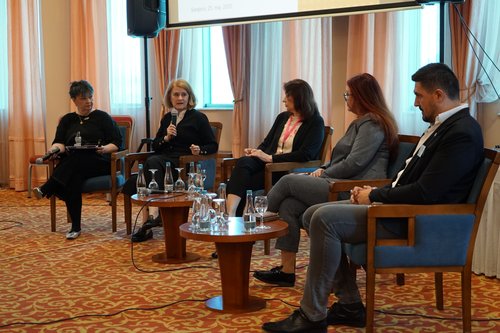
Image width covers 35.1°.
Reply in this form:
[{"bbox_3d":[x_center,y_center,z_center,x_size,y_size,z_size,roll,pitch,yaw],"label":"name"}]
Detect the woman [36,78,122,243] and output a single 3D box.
[{"bbox_3d":[-1.466,-0.085,6.753,0.680,1.280,0.800,0,6,8],"label":"woman"}]

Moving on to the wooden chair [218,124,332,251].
[{"bbox_3d":[0.197,0.156,6.046,0.620,0.905,0.609,-4,7,-35],"label":"wooden chair"}]

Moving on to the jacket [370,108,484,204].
[{"bbox_3d":[0.868,0.029,3.945,0.550,0.630,0.500,0,6,1],"label":"jacket"}]

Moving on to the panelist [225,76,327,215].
[{"bbox_3d":[0.051,-0.013,5.930,0.840,1.265,0.540,-5,7,-38],"label":"panelist"}]

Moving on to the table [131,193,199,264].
[{"bbox_3d":[-0.532,0.431,5.645,0.602,0.452,0.602,-1,6,0],"label":"table"}]

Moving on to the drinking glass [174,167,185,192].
[{"bbox_3d":[-0.523,0.101,5.851,0.072,0.165,0.072,-1,6,0],"label":"drinking glass"}]

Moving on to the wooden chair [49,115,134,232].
[{"bbox_3d":[-1.389,0.077,6.958,0.575,0.905,0.645,0,6,5],"label":"wooden chair"}]

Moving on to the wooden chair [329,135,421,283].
[{"bbox_3d":[0.656,0.259,4.973,0.645,0.905,0.575,-3,6,-19],"label":"wooden chair"}]

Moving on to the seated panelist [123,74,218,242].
[{"bbox_3d":[-0.676,-0.076,6.523,0.590,1.290,0.810,2,6,26],"label":"seated panelist"}]

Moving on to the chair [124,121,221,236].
[{"bbox_3d":[-0.637,0.102,6.683,0.609,0.905,0.620,2,6,28],"label":"chair"}]

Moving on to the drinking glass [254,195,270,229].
[{"bbox_3d":[0.077,0.246,4.290,0.078,0.175,0.078,-1,6,0],"label":"drinking glass"}]

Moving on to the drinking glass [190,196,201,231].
[{"bbox_3d":[-0.284,0.252,4.348,0.072,0.165,0.072,-1,6,0],"label":"drinking glass"}]

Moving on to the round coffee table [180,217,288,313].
[{"bbox_3d":[-0.083,0.550,4.396,0.602,0.448,0.602,-1,6,0],"label":"round coffee table"}]

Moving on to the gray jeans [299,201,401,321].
[{"bbox_3d":[0.588,0.447,3.987,0.660,0.600,0.440,0,6,1],"label":"gray jeans"}]

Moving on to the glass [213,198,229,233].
[{"bbox_3d":[-0.162,0.256,4.220,0.078,0.172,0.078,-1,6,0],"label":"glass"}]

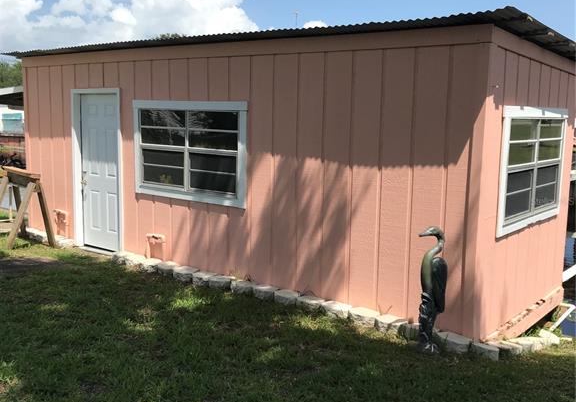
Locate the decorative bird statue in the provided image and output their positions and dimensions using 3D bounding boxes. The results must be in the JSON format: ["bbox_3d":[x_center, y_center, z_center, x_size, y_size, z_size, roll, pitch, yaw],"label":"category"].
[{"bbox_3d":[1.152,0.697,4.933,0.300,0.980,0.210,-4,10,-32],"label":"decorative bird statue"}]

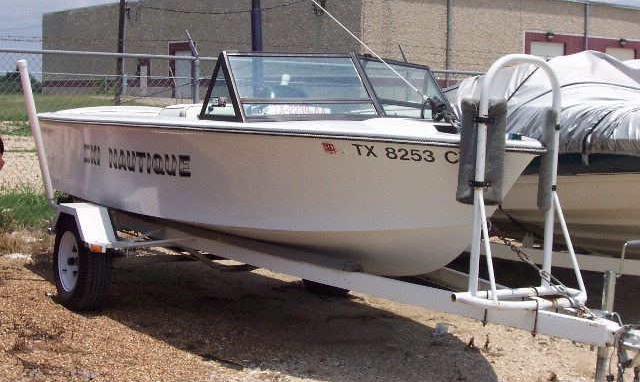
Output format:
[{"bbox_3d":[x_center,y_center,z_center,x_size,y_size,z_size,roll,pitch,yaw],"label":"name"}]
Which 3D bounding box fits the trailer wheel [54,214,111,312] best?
[{"bbox_3d":[-1.643,0.487,7.276,0.209,0.680,0.680,0,5,-32],"label":"trailer wheel"}]

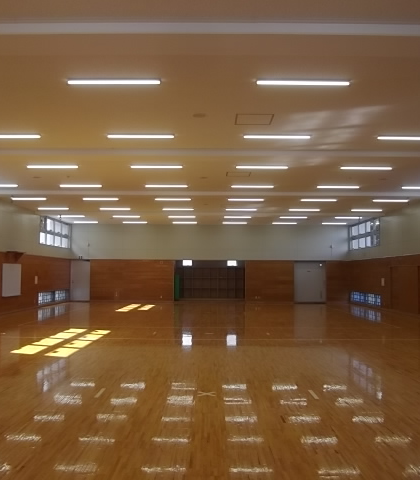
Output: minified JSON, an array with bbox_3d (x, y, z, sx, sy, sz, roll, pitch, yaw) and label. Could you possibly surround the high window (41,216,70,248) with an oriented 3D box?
[{"bbox_3d":[-7.135,-0.292,23.337,0.120,1.218,4.769,0,-4,0],"label":"high window"}]

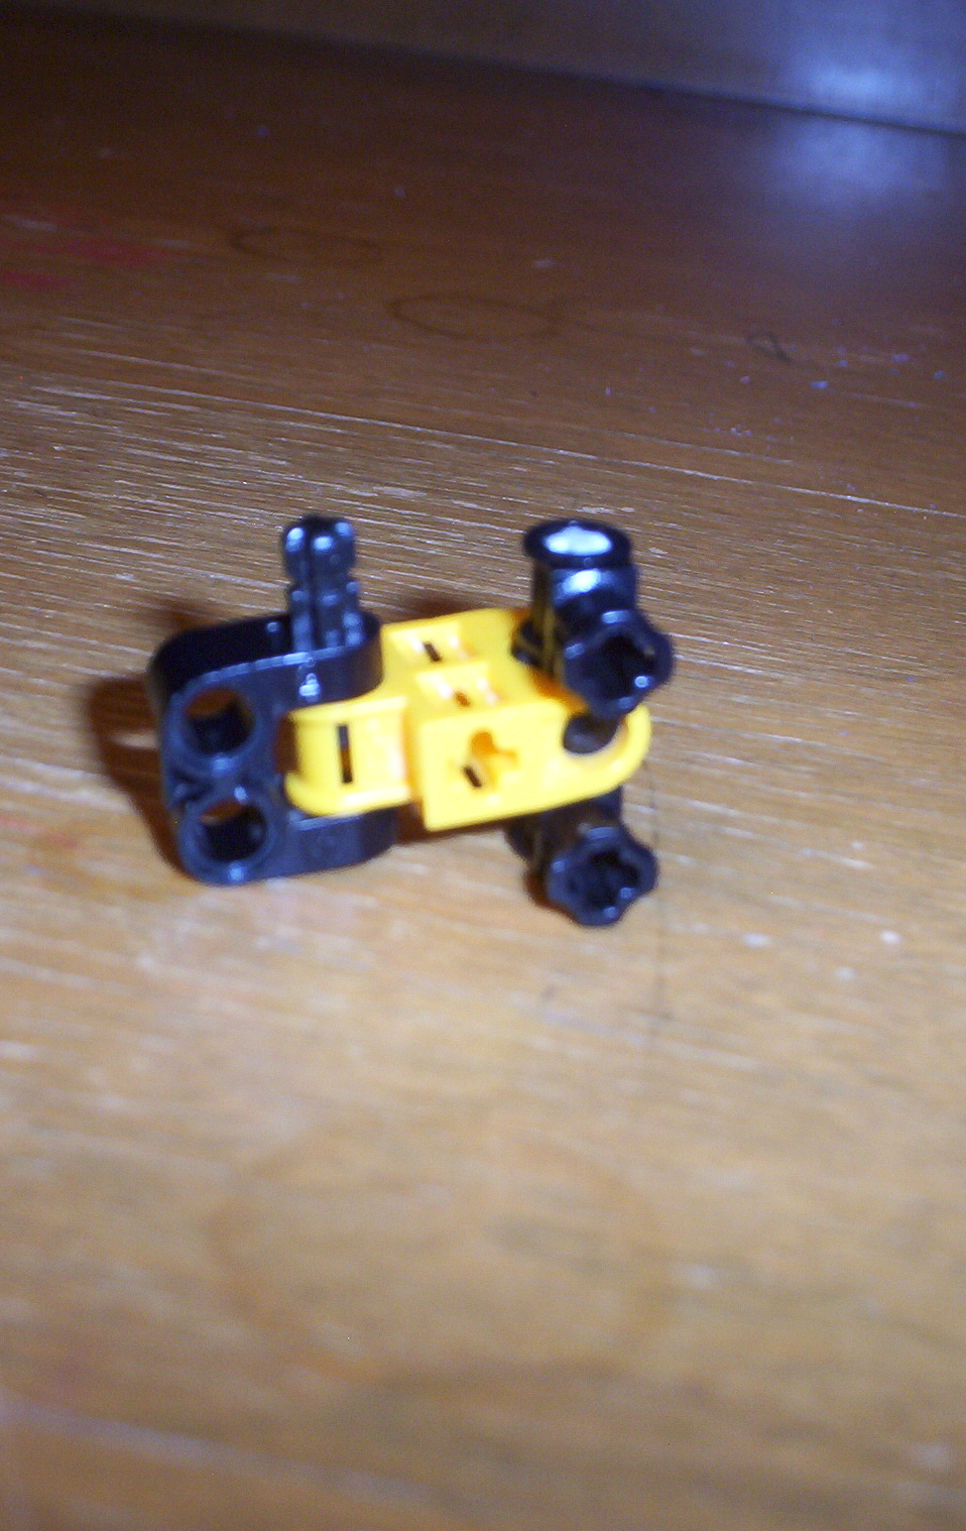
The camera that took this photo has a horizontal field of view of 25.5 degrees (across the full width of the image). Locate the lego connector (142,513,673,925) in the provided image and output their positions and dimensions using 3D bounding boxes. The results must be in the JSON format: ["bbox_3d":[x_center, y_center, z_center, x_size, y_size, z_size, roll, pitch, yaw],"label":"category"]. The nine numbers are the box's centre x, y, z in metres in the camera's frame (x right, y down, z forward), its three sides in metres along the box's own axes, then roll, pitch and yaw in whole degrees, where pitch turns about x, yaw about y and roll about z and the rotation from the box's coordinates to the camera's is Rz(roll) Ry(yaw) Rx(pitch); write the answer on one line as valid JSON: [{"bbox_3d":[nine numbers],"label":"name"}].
[{"bbox_3d":[-0.005,-0.004,0.146,0.034,0.026,0.022,1,27,-15],"label":"lego connector"}]

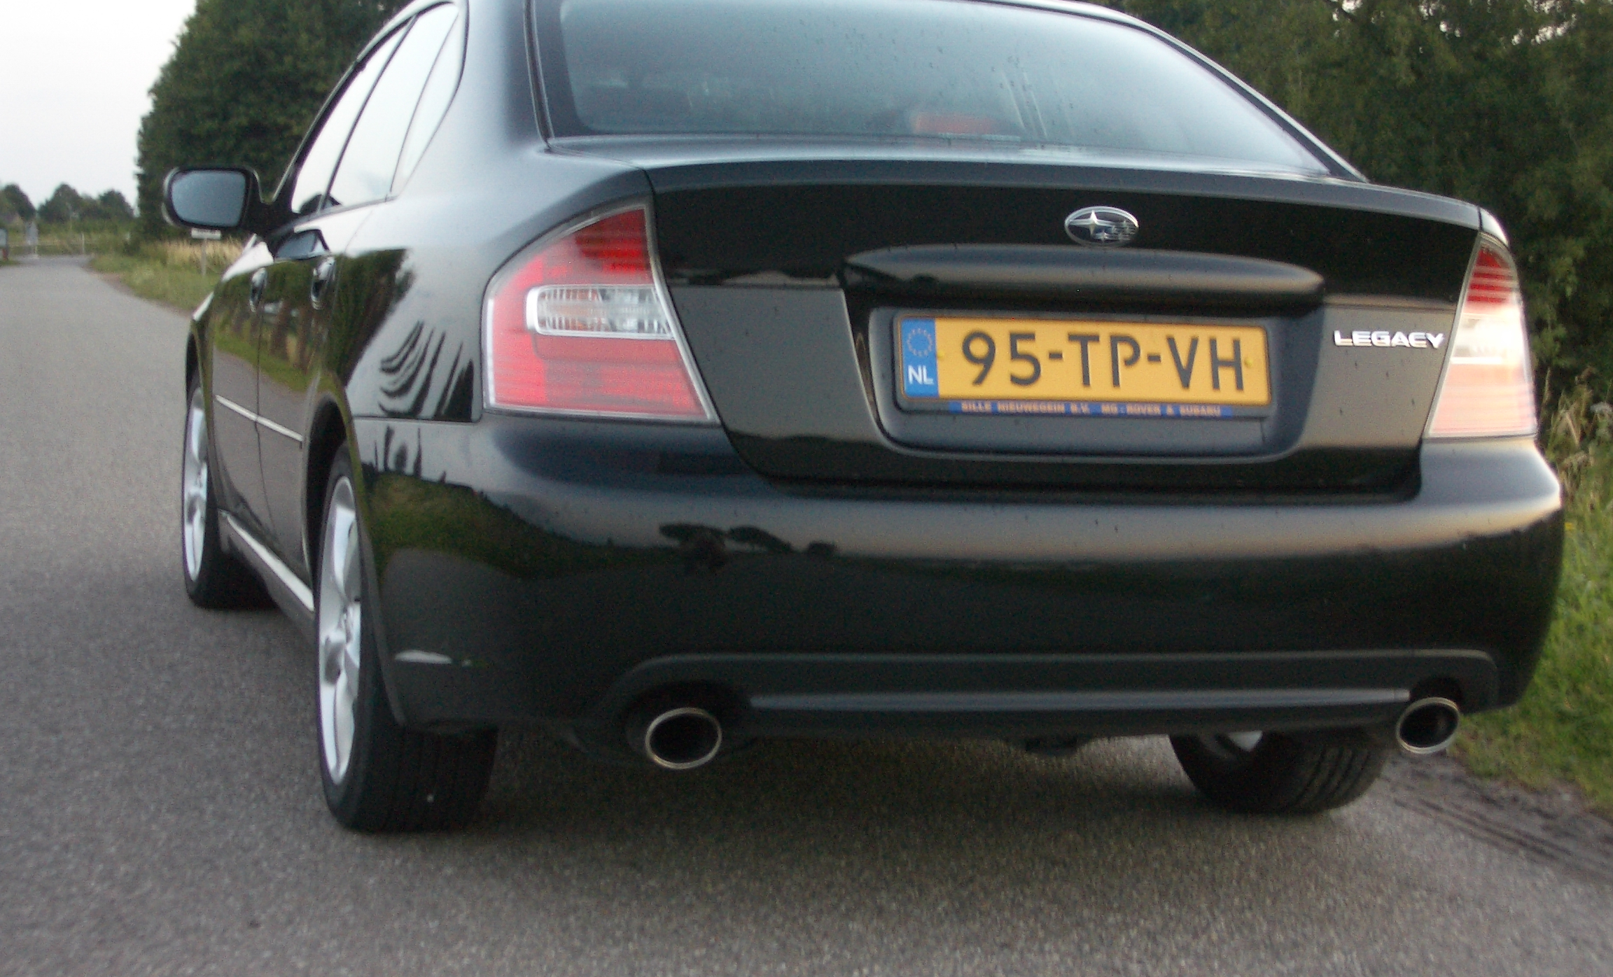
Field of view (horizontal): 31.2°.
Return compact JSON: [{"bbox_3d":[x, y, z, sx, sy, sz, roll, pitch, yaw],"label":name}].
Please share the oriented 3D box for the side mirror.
[{"bbox_3d":[-1.256,-0.611,6.103,0.205,0.140,0.120,1,5,-17],"label":"side mirror"}]

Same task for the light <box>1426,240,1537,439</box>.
[{"bbox_3d":[0.956,-0.214,4.085,0.275,0.275,0.230,1,5,-17],"label":"light"}]

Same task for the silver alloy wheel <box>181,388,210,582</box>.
[{"bbox_3d":[-1.404,-0.006,7.024,0.180,0.465,0.465,1,5,-17],"label":"silver alloy wheel"}]

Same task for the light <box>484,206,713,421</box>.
[{"bbox_3d":[-0.269,-0.229,3.714,0.275,0.275,0.230,1,5,-17],"label":"light"}]

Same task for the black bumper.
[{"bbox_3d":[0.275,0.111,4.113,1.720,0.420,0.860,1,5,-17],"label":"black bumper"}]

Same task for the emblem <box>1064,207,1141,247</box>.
[{"bbox_3d":[0.384,-0.342,3.770,0.104,0.056,0.015,1,-7,-17],"label":"emblem"}]

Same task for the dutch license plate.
[{"bbox_3d":[0.373,-0.160,3.799,0.527,0.122,0.020,1,-6,-17],"label":"dutch license plate"}]

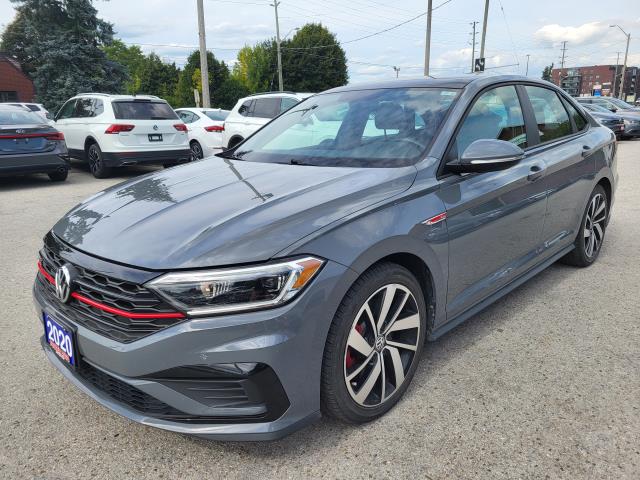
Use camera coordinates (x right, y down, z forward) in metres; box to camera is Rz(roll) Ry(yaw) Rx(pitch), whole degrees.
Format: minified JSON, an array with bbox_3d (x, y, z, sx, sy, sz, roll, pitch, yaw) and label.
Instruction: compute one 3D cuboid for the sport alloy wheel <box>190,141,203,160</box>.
[{"bbox_3d":[-2.975,-2.140,11.994,0.220,0.635,0.635,-12,18,-36],"label":"sport alloy wheel"}]

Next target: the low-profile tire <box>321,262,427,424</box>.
[{"bbox_3d":[0.186,0.398,1.963,0.225,0.660,0.660,12,20,43],"label":"low-profile tire"}]

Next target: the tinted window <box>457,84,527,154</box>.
[{"bbox_3d":[0.904,-0.644,2.553,0.970,0.409,0.090,-15,-4,-44],"label":"tinted window"}]

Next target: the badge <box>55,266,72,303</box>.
[{"bbox_3d":[-0.973,0.164,1.828,0.147,0.147,0.025,12,8,43],"label":"badge"}]

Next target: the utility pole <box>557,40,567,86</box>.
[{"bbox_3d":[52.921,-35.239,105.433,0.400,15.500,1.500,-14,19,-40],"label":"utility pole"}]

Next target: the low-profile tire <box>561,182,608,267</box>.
[{"bbox_3d":[2.063,-0.124,3.793,0.225,0.655,0.660,13,20,43],"label":"low-profile tire"}]

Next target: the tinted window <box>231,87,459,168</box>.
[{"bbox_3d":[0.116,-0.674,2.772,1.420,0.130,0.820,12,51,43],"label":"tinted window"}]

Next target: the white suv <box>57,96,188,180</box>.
[{"bbox_3d":[-4.776,-2.484,11.134,1.840,1.680,4.700,-13,19,-40],"label":"white suv"}]

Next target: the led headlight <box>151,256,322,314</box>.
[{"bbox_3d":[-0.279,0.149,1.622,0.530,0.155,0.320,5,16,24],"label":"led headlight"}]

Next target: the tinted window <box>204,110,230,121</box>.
[{"bbox_3d":[-2.323,-3.117,12.178,1.200,0.120,0.675,-11,43,-36],"label":"tinted window"}]

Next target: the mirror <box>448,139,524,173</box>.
[{"bbox_3d":[0.769,-0.386,2.194,0.240,0.155,0.210,12,20,43],"label":"mirror"}]

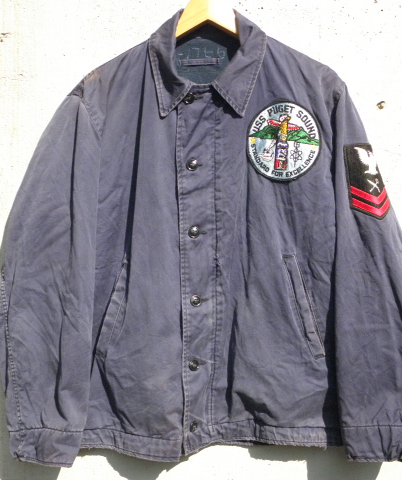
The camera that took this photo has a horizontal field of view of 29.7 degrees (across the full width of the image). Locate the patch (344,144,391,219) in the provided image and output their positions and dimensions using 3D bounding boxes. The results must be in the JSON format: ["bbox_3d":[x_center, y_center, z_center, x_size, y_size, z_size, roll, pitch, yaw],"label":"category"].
[{"bbox_3d":[0.268,-0.094,1.215,0.075,0.116,0.018,10,0,-36],"label":"patch"}]

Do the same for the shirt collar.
[{"bbox_3d":[0.010,-0.283,1.215,0.188,0.168,0.100,0,0,0],"label":"shirt collar"}]

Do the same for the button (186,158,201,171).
[{"bbox_3d":[-0.012,-0.117,1.175,0.018,0.018,0.007,0,0,0],"label":"button"}]

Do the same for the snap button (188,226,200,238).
[{"bbox_3d":[-0.011,-0.012,1.175,0.018,0.018,0.007,0,0,0],"label":"snap button"}]

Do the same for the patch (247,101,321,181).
[{"bbox_3d":[0.130,-0.155,1.185,0.123,0.125,0.008,5,0,-15],"label":"patch"}]

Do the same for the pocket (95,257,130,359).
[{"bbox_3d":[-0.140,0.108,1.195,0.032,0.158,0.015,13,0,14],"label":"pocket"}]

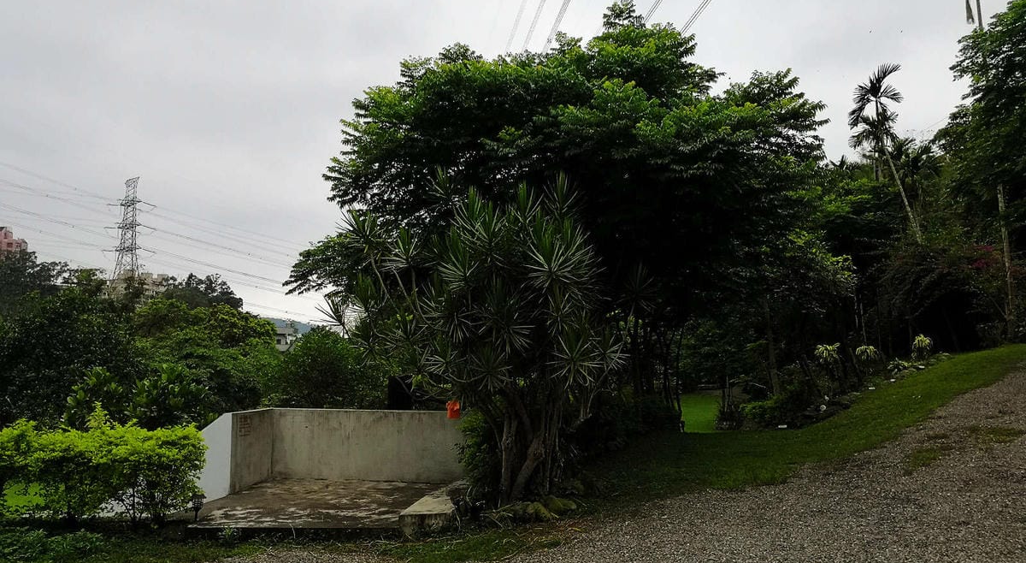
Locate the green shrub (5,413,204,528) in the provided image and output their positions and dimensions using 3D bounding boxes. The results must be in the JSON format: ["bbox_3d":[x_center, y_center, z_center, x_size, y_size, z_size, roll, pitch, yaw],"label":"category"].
[{"bbox_3d":[-4.457,2.012,8.700,2.250,1.200,1.100,0,-6,0],"label":"green shrub"}]

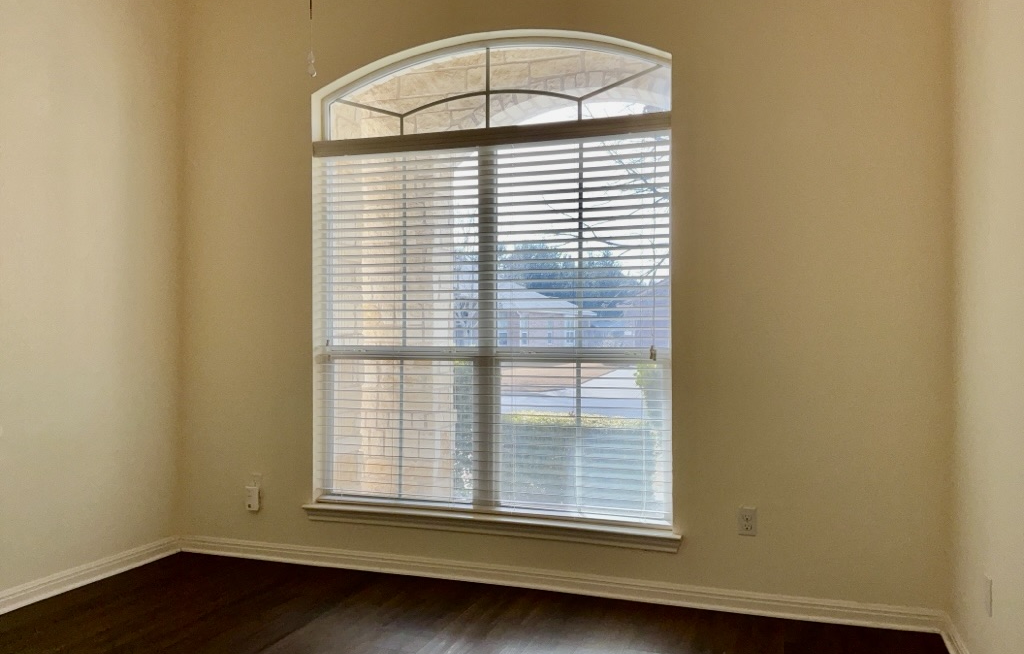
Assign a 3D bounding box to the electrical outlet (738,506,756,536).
[{"bbox_3d":[0.988,0.816,3.347,0.071,0.115,0.010,0,-1,19],"label":"electrical outlet"}]

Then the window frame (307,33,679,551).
[{"bbox_3d":[-0.143,-0.199,3.801,1.840,2.340,0.130,0,-1,19],"label":"window frame"}]

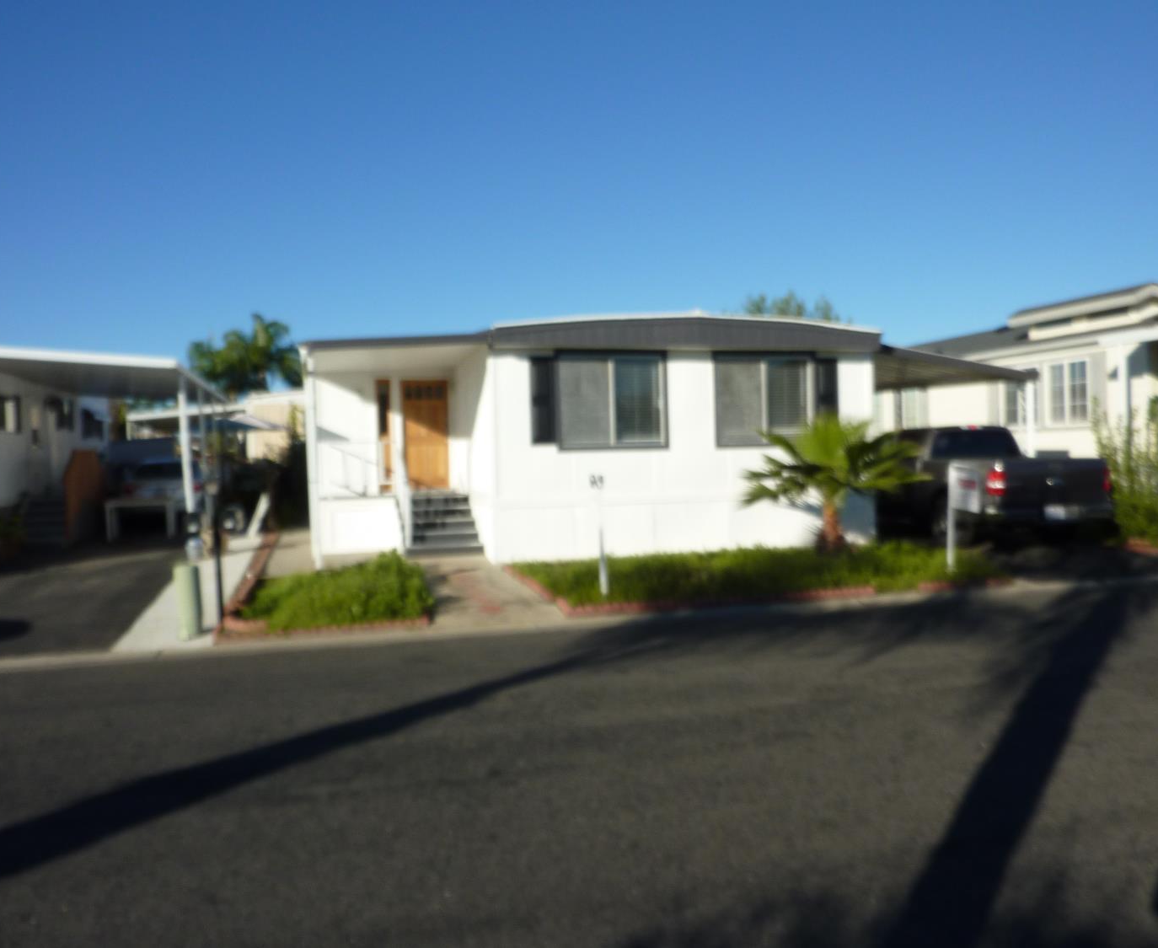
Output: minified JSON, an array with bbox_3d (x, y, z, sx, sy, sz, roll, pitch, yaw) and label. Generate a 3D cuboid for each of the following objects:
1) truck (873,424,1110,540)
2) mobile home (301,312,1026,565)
[{"bbox_3d":[6.603,0.135,16.143,2.020,1.880,5.700,-2,2,-6],"label":"truck"},{"bbox_3d":[0.410,-0.751,19.039,11.316,3.550,11.500,-2,2,-14],"label":"mobile home"}]

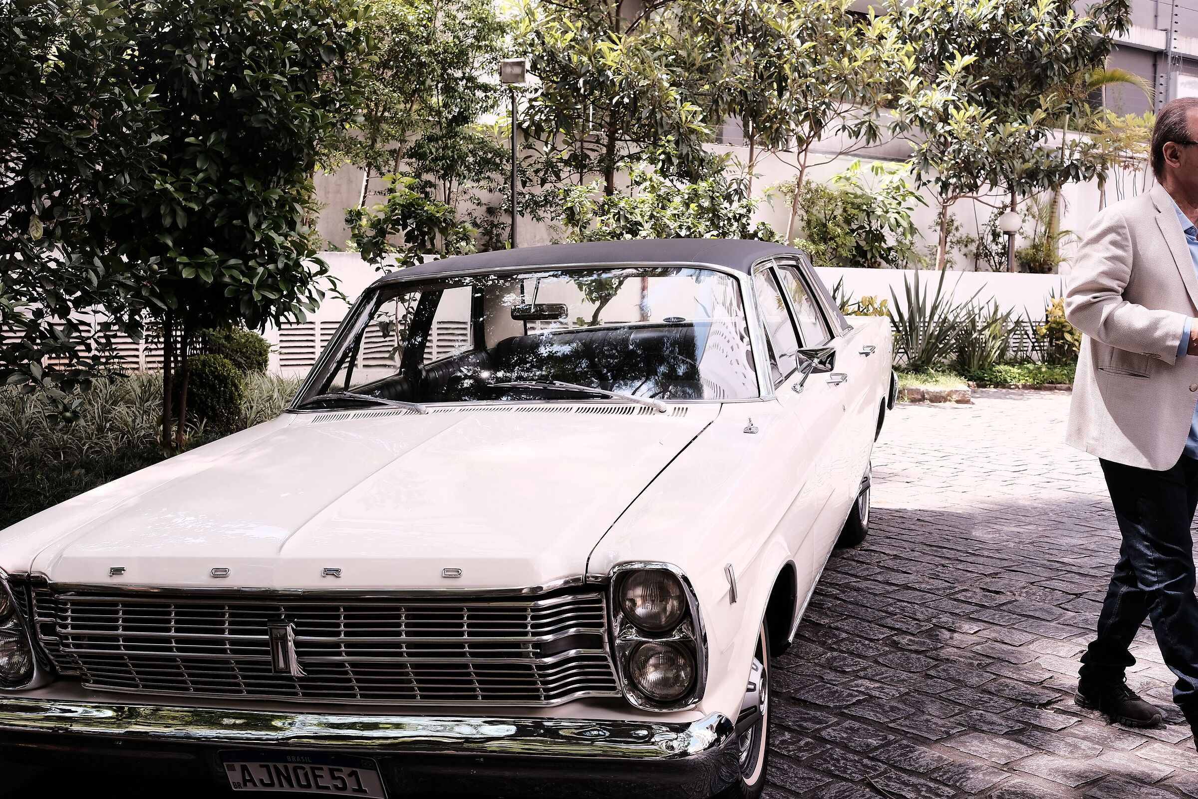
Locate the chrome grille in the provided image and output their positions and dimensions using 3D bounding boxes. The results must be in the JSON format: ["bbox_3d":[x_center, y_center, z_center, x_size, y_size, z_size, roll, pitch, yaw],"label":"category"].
[{"bbox_3d":[-0.675,0.544,3.091,1.420,0.275,0.155,-2,7,16],"label":"chrome grille"}]

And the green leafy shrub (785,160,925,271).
[{"bbox_3d":[2.326,-1.651,12.400,1.270,1.060,1.000,0,4,11],"label":"green leafy shrub"}]

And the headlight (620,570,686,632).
[{"bbox_3d":[0.121,0.421,2.888,0.145,0.145,0.090,-2,7,16],"label":"headlight"}]

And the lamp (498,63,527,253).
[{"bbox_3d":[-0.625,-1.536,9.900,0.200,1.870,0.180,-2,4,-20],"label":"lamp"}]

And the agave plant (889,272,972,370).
[{"bbox_3d":[2.922,-0.708,12.000,0.750,0.900,0.700,1,4,14],"label":"agave plant"}]

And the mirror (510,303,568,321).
[{"bbox_3d":[-0.209,-0.311,4.813,0.220,0.058,0.040,0,5,28],"label":"mirror"}]

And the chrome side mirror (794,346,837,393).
[{"bbox_3d":[0.725,-0.110,4.636,0.145,0.160,0.090,-3,6,4],"label":"chrome side mirror"}]

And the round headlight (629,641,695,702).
[{"bbox_3d":[0.141,0.580,2.943,0.145,0.145,0.090,-2,7,16],"label":"round headlight"}]

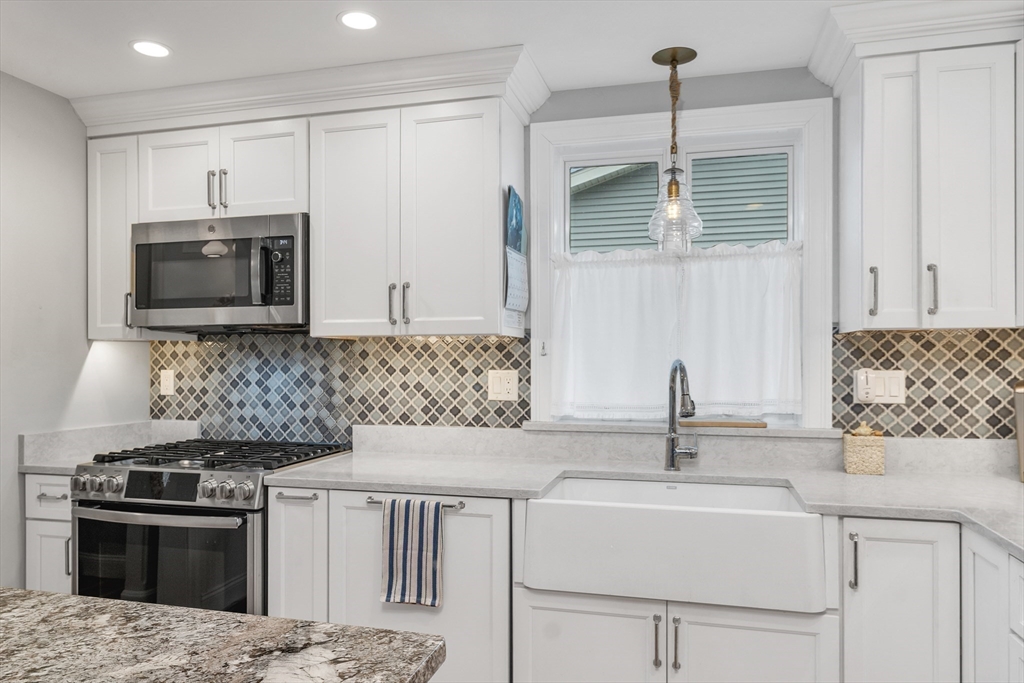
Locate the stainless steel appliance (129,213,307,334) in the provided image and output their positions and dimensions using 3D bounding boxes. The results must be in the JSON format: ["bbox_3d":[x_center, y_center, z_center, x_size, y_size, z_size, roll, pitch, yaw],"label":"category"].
[{"bbox_3d":[-1.071,-0.249,2.751,0.757,0.415,0.420,0,-1,15],"label":"stainless steel appliance"}]

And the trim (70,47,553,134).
[{"bbox_3d":[-0.803,-0.903,2.685,1.855,0.127,0.418,0,-1,15],"label":"trim"}]

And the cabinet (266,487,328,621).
[{"bbox_3d":[-0.627,0.923,2.547,0.230,0.864,0.630,0,-1,14],"label":"cabinet"}]

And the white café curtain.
[{"bbox_3d":[0.601,-0.036,2.581,0.926,0.644,0.050,0,-1,14],"label":"white café curtain"}]

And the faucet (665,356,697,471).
[{"bbox_3d":[0.587,0.252,2.282,0.117,0.383,0.275,0,-1,1],"label":"faucet"}]

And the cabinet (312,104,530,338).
[{"bbox_3d":[-0.354,-0.426,2.614,0.745,0.820,0.325,0,-1,15],"label":"cabinet"}]

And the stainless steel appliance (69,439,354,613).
[{"bbox_3d":[-1.124,0.900,2.626,0.758,0.935,0.660,0,-1,14],"label":"stainless steel appliance"}]

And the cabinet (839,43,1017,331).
[{"bbox_3d":[1.300,-0.442,2.182,0.410,0.825,0.325,0,-1,15],"label":"cabinet"}]

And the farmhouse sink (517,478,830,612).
[{"bbox_3d":[0.482,0.591,2.099,0.820,0.250,0.450,0,-1,15],"label":"farmhouse sink"}]

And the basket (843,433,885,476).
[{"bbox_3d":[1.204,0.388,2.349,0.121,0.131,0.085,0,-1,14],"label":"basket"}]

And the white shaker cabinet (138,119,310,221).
[{"bbox_3d":[-1.093,-0.658,2.819,0.768,0.360,0.330,0,-1,14],"label":"white shaker cabinet"}]

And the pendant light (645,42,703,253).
[{"bbox_3d":[0.561,-0.648,2.359,0.185,0.674,0.185,0,-1,14],"label":"pendant light"}]

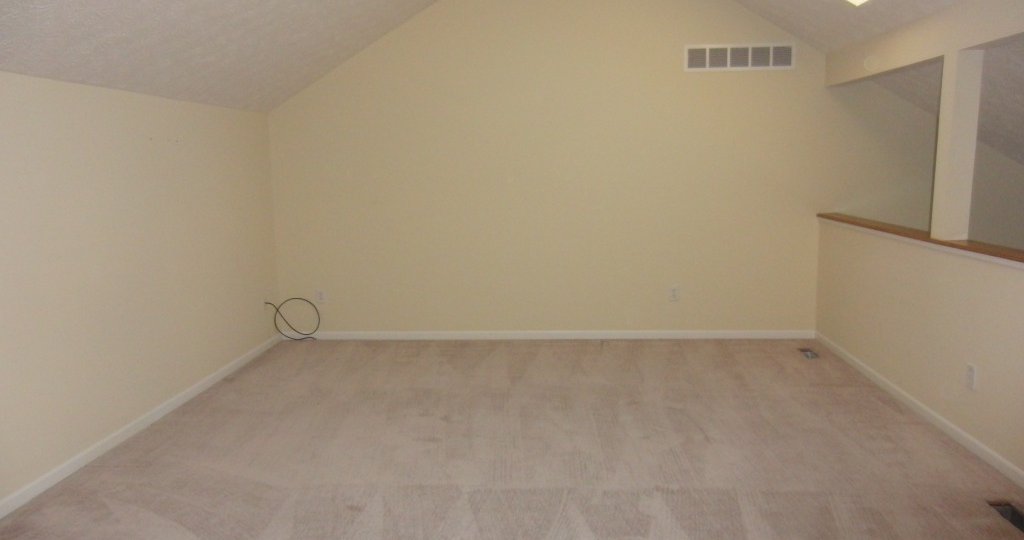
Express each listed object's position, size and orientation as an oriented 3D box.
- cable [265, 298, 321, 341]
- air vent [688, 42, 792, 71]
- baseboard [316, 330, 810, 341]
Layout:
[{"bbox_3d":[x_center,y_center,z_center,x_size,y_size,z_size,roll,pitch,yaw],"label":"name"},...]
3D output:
[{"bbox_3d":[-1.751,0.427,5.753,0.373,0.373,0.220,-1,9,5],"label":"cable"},{"bbox_3d":[1.707,-1.594,5.327,0.814,0.194,0.018,-1,9,5],"label":"air vent"},{"bbox_3d":[0.244,0.531,5.771,4.319,0.077,0.015,-1,9,5],"label":"baseboard"}]

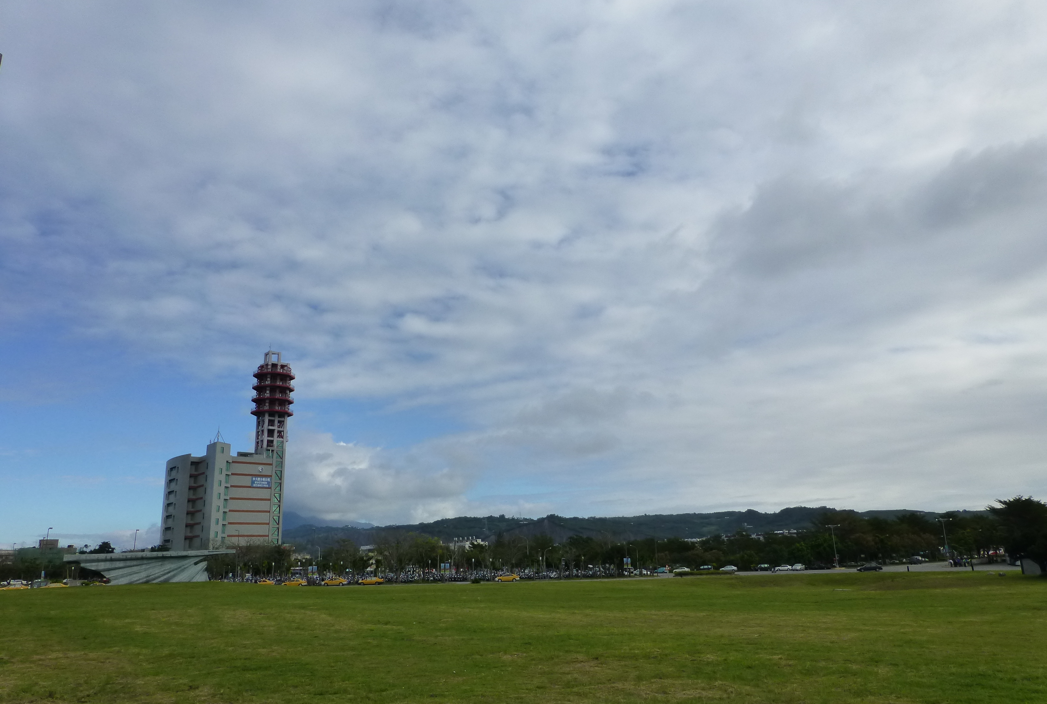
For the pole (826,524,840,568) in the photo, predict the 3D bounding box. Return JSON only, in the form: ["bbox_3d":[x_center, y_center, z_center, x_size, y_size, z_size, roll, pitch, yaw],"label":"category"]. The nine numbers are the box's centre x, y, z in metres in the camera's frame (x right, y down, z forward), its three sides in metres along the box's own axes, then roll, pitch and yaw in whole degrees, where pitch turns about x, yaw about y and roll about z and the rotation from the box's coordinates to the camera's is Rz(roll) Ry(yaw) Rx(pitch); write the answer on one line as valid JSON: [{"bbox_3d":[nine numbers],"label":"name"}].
[{"bbox_3d":[74.560,46.620,174.000,3.400,10.040,3.000,-11,-19,31],"label":"pole"}]

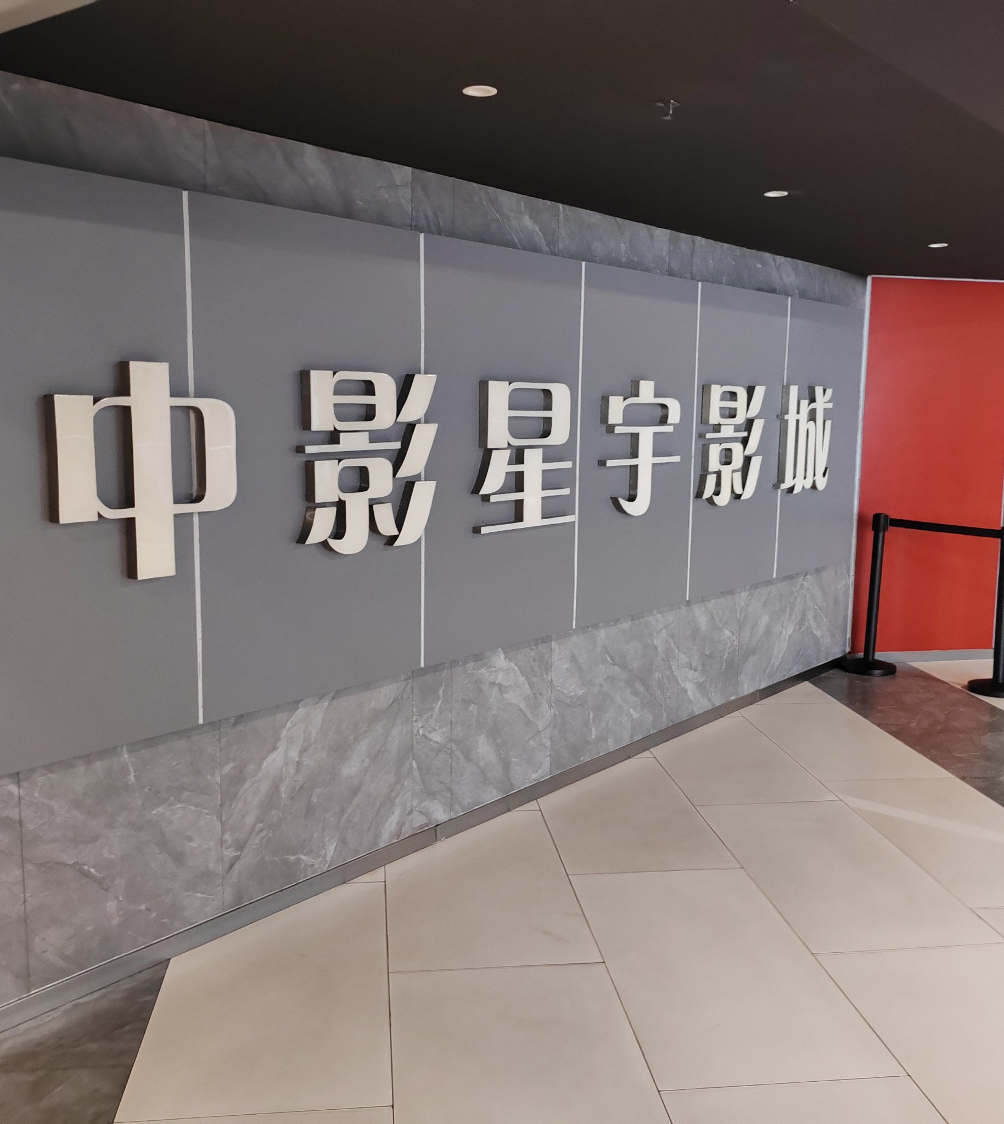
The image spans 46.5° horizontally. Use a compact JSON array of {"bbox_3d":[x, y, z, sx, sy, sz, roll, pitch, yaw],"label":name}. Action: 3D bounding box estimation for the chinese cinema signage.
[{"bbox_3d":[0.345,-0.432,4.521,0.045,0.548,4.526,7,10,38],"label":"chinese cinema signage"}]

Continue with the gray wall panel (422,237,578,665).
[{"bbox_3d":[0.004,-0.391,4.162,0.040,1.408,0.893,7,10,38],"label":"gray wall panel"}]

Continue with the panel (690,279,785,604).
[{"bbox_3d":[1.117,-0.572,5.554,0.040,1.408,0.908,7,10,38],"label":"panel"}]

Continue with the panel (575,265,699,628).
[{"bbox_3d":[0.558,-0.481,4.855,0.040,1.408,0.891,7,10,38],"label":"panel"}]

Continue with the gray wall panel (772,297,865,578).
[{"bbox_3d":[1.703,-0.667,6.287,0.040,1.408,0.977,7,10,38],"label":"gray wall panel"}]

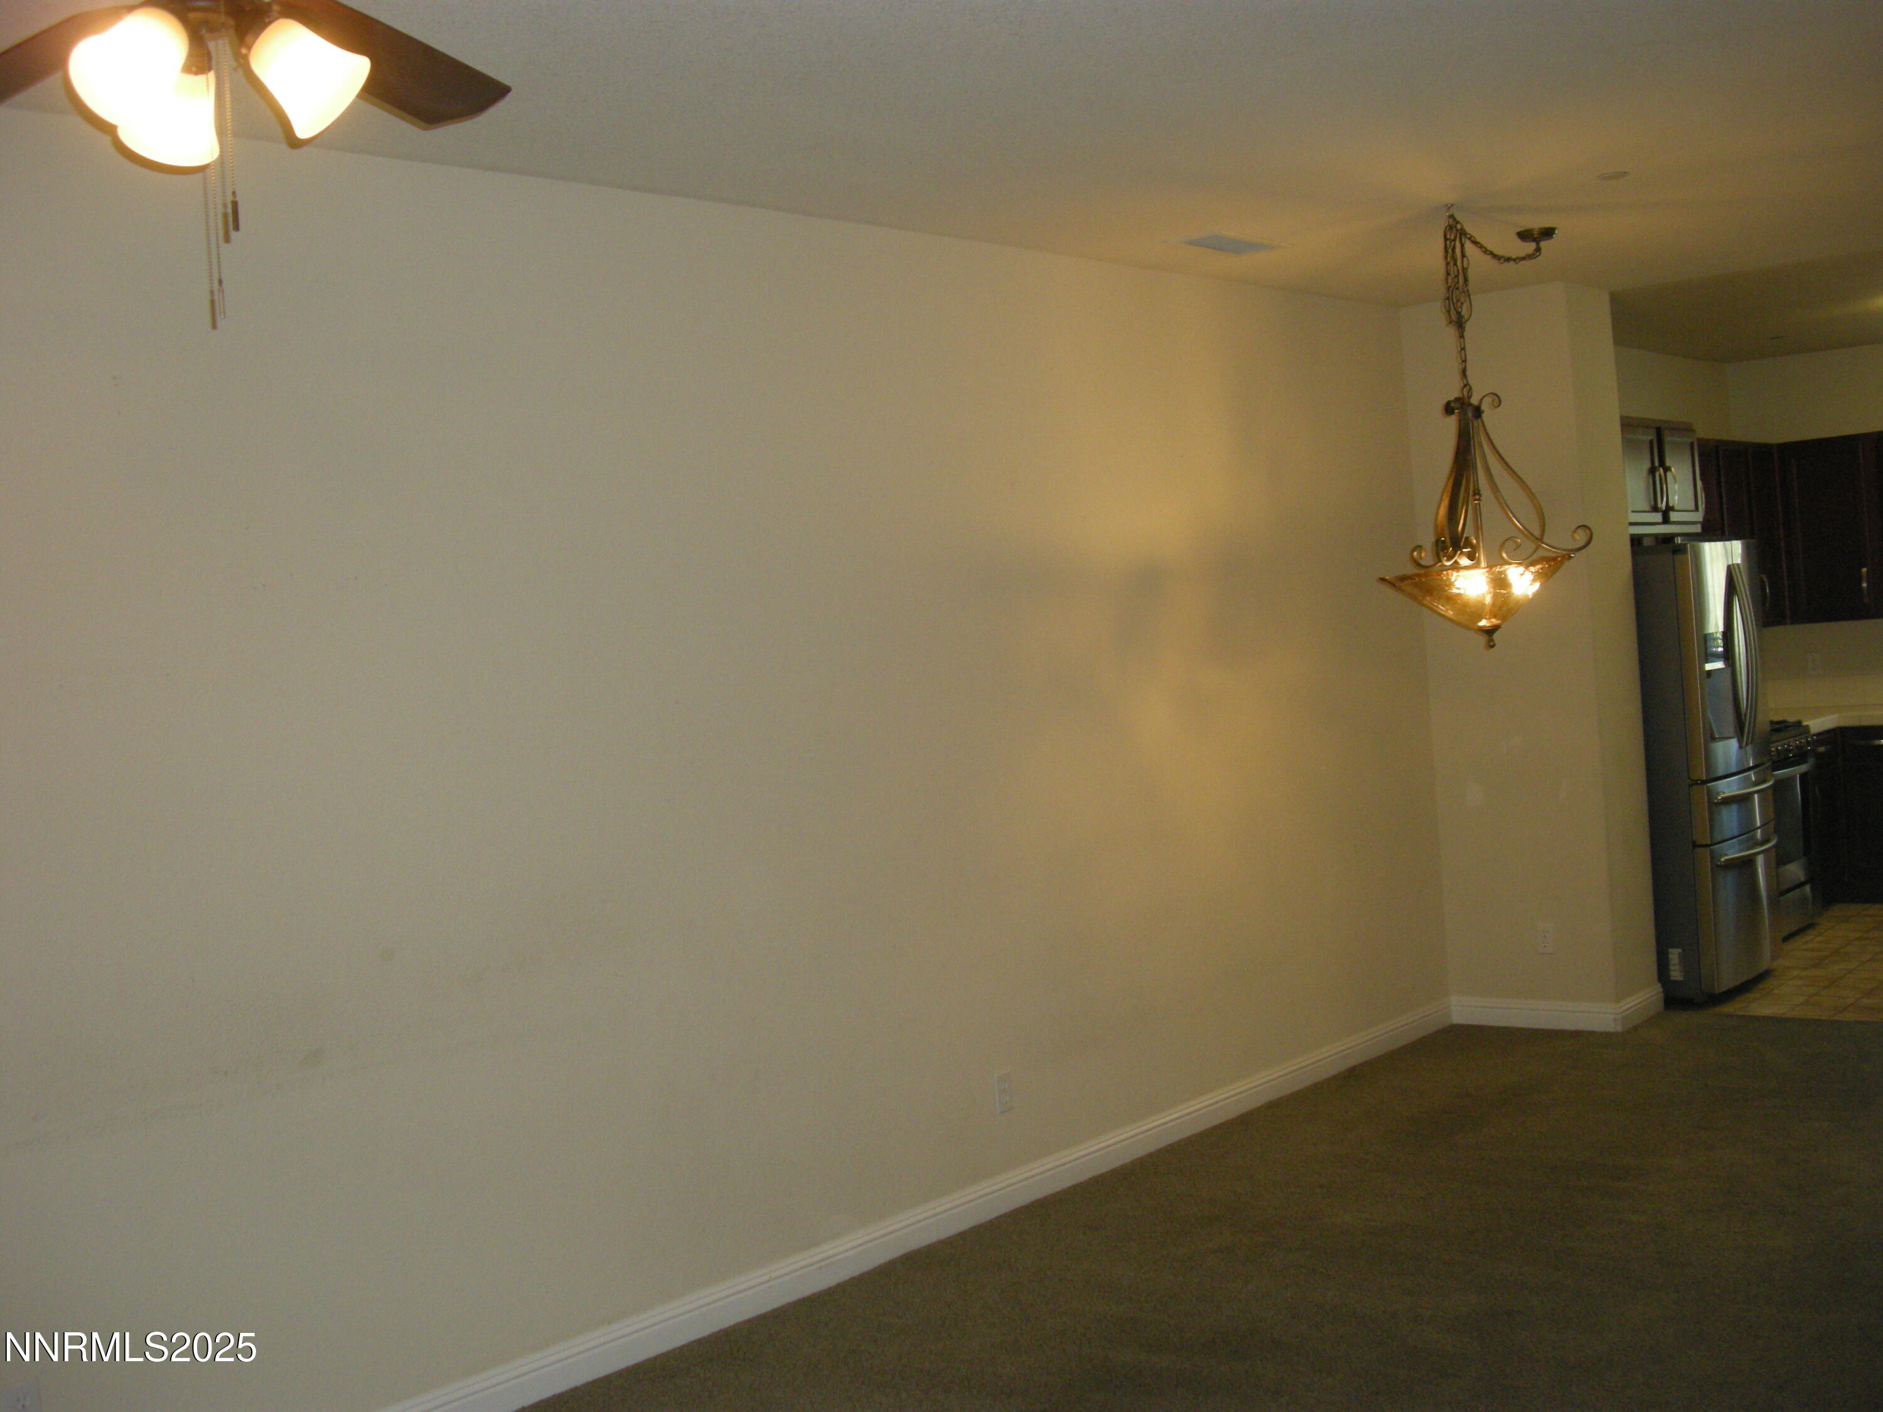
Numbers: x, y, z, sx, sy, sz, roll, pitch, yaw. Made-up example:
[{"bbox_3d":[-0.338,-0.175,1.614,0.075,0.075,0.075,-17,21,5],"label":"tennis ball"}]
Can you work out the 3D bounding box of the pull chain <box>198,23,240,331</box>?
[{"bbox_3d":[-0.789,-0.580,2.200,0.032,0.320,0.032,-3,2,42],"label":"pull chain"}]

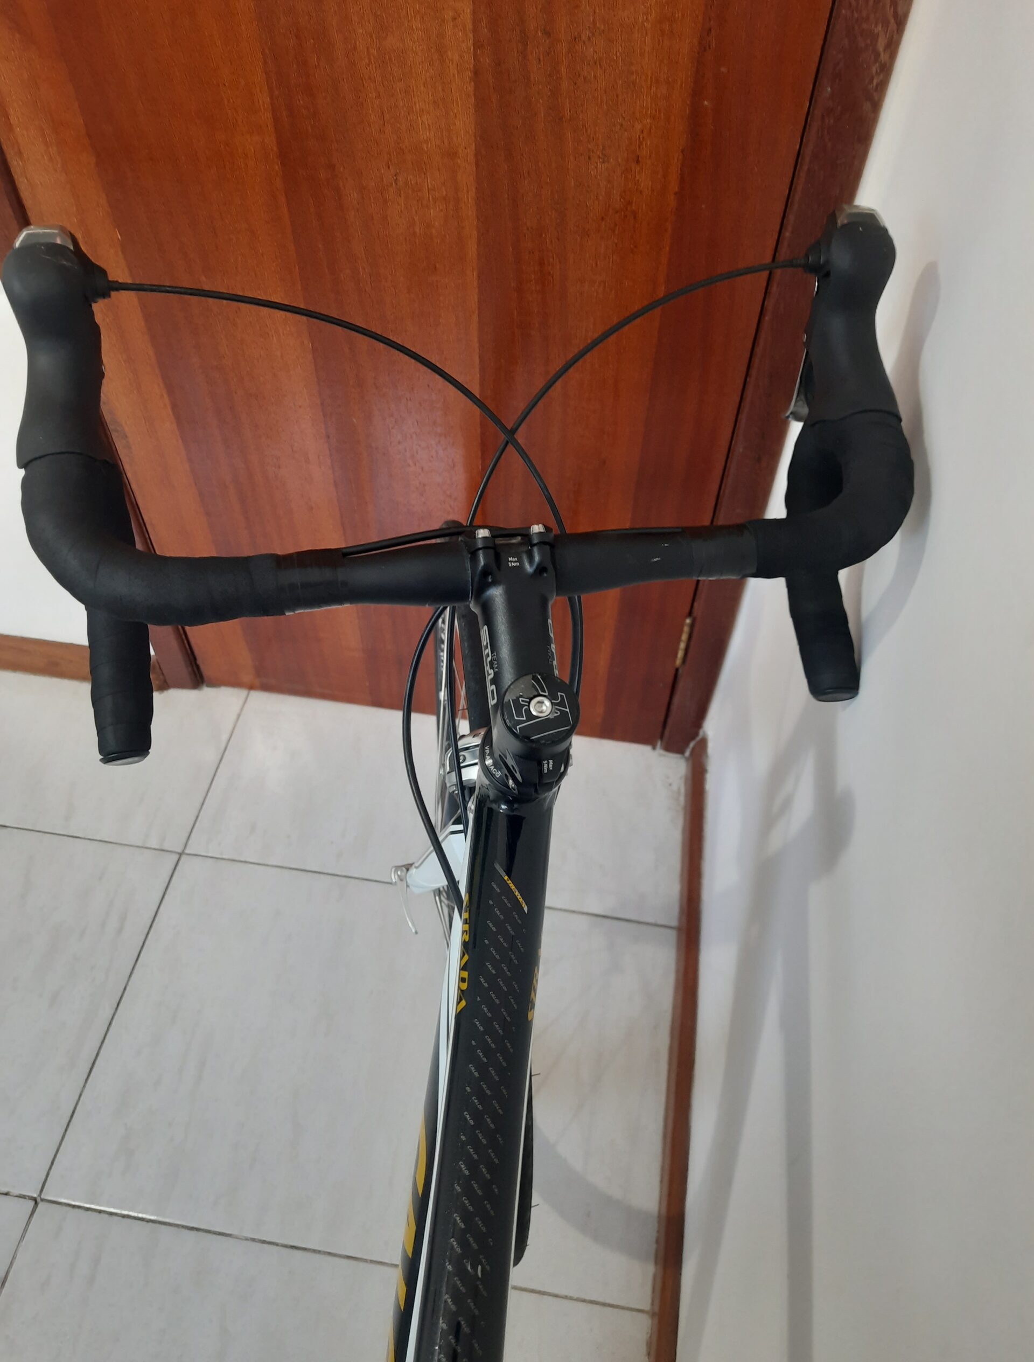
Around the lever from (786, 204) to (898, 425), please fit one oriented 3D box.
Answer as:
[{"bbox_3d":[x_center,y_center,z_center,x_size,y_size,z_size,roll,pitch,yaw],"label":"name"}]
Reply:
[{"bbox_3d":[0.188,-0.191,0.552,0.056,0.152,0.110,-7,51,-7],"label":"lever"}]

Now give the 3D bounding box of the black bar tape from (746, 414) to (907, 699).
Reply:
[{"bbox_3d":[0.160,-0.074,0.578,0.112,0.175,0.134,-7,51,-7],"label":"black bar tape"}]

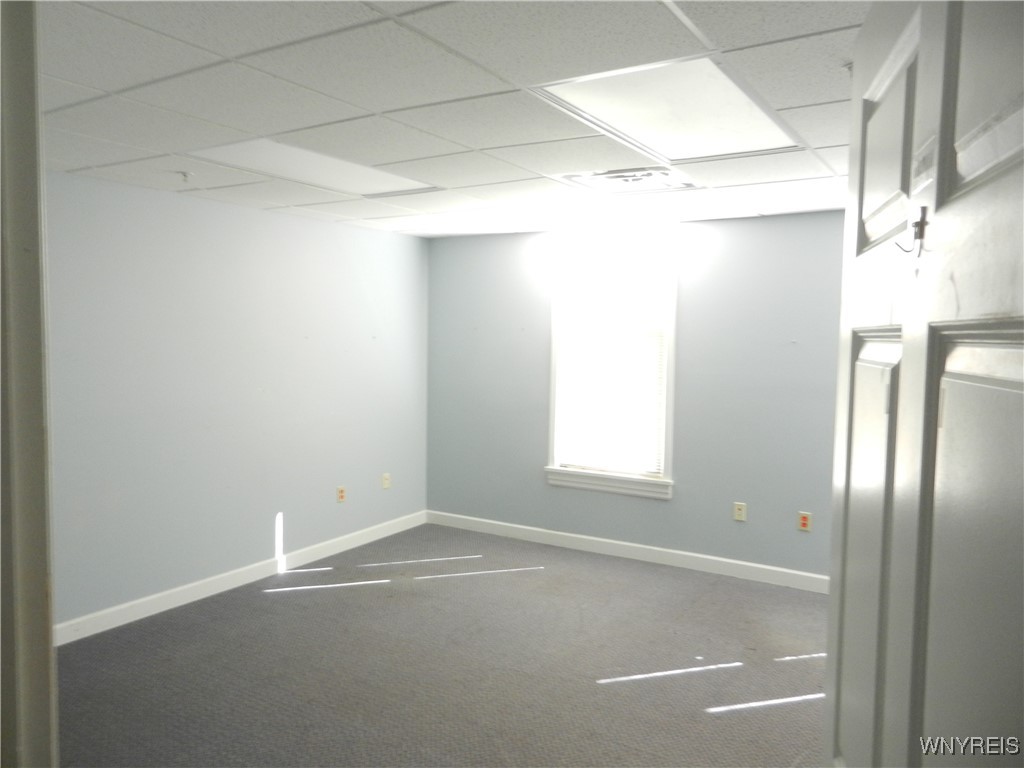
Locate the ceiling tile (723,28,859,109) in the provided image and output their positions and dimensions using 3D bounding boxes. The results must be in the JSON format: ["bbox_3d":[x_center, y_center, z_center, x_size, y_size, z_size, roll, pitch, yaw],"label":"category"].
[{"bbox_3d":[0.975,-0.900,2.069,0.605,0.022,0.605,3,5,32],"label":"ceiling tile"}]

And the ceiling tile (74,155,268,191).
[{"bbox_3d":[-1.625,-1.058,3.698,0.653,0.022,0.605,3,5,32],"label":"ceiling tile"}]

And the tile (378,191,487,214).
[{"bbox_3d":[-0.465,-1.094,4.411,0.600,0.020,0.600,4,5,32],"label":"tile"}]

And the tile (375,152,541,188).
[{"bbox_3d":[-0.248,-1.026,3.554,0.605,0.022,0.605,3,5,32],"label":"tile"}]

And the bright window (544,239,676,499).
[{"bbox_3d":[0.698,-0.117,5.382,1.000,1.780,0.100,4,5,32],"label":"bright window"}]

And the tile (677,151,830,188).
[{"bbox_3d":[1.109,-0.996,3.422,0.605,0.022,0.605,3,5,32],"label":"tile"}]

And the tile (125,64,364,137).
[{"bbox_3d":[-0.897,-0.962,2.524,0.605,0.022,0.605,3,5,32],"label":"tile"}]

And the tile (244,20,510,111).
[{"bbox_3d":[-0.389,-0.937,2.235,0.600,0.020,0.600,4,5,32],"label":"tile"}]

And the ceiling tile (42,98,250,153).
[{"bbox_3d":[-1.432,-1.002,2.897,0.600,0.020,0.600,4,5,32],"label":"ceiling tile"}]

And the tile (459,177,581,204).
[{"bbox_3d":[0.057,-1.061,4.080,0.600,0.020,0.600,4,5,32],"label":"tile"}]

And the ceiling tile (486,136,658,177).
[{"bbox_3d":[0.267,-0.999,3.261,0.600,0.020,0.600,4,5,32],"label":"ceiling tile"}]

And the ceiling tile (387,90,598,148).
[{"bbox_3d":[-0.061,-0.968,2.748,0.600,0.020,0.600,4,5,32],"label":"ceiling tile"}]

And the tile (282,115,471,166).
[{"bbox_3d":[-0.572,-0.994,3.039,0.605,0.022,0.605,3,5,32],"label":"tile"}]

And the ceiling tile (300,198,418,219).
[{"bbox_3d":[-0.955,-1.121,4.715,0.605,0.022,0.605,3,5,32],"label":"ceiling tile"}]

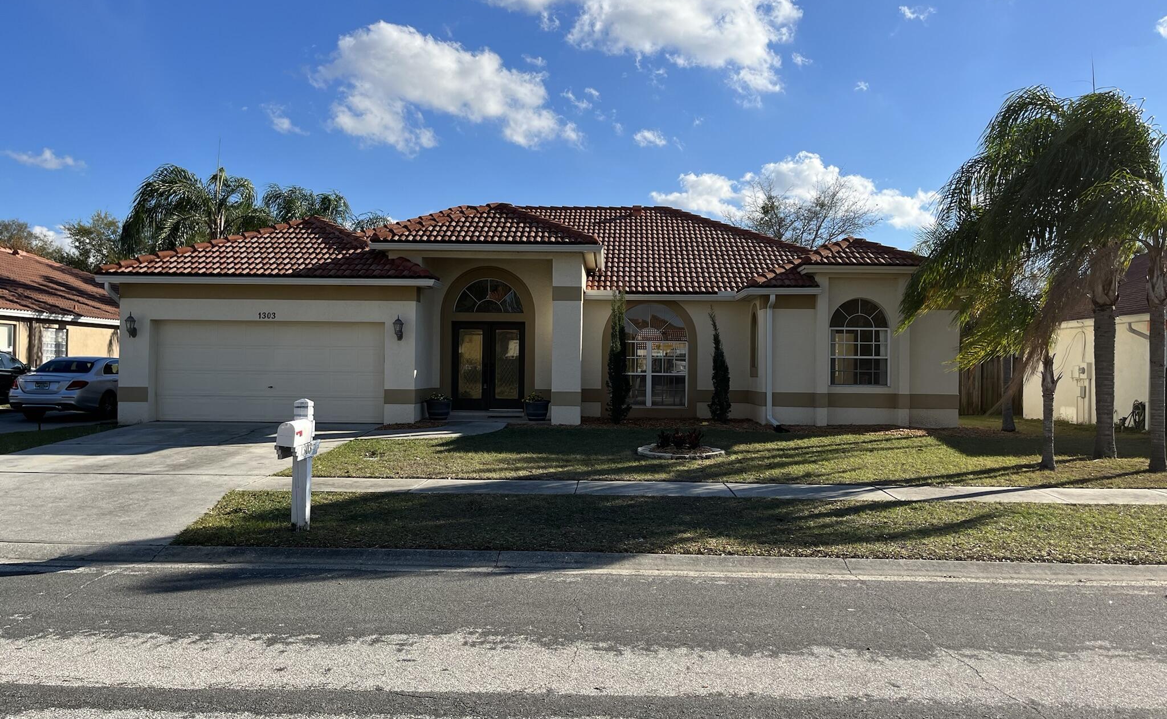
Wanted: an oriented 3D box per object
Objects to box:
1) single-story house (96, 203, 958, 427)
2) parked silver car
[{"bbox_3d":[-0.537,-1.573,24.634,18.600,6.150,14.200,1,-1,1],"label":"single-story house"},{"bbox_3d":[-11.983,0.695,21.772,1.860,1.470,4.920,1,-1,0],"label":"parked silver car"}]

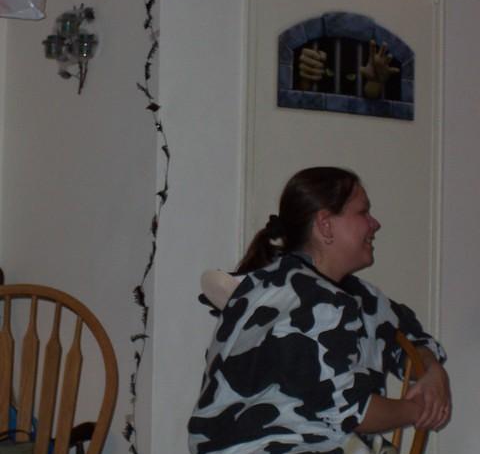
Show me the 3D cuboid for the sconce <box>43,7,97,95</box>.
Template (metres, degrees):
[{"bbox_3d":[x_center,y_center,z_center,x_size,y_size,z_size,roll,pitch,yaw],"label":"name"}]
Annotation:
[{"bbox_3d":[-0.432,-0.456,5.270,0.090,0.235,0.170,3,-3,-40],"label":"sconce"}]

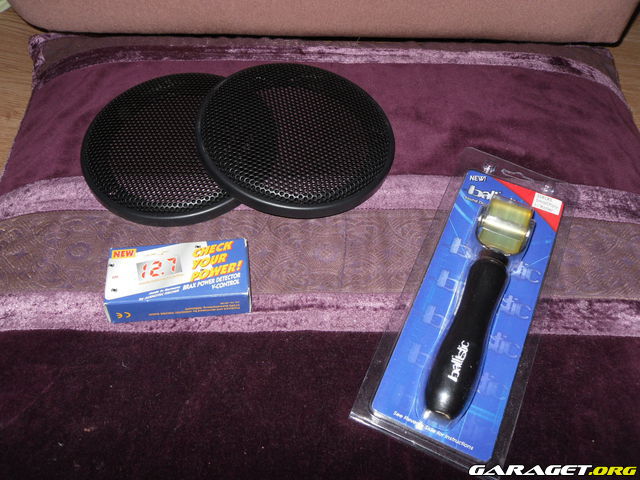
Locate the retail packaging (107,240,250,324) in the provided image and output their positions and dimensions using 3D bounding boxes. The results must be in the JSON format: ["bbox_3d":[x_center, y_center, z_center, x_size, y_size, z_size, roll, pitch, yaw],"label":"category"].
[{"bbox_3d":[-0.098,0.029,0.457,0.096,0.023,0.049,-4,50,-5],"label":"retail packaging"}]

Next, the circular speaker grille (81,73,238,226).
[{"bbox_3d":[-0.119,-0.085,0.549,0.168,0.019,0.168,0,55,0],"label":"circular speaker grille"}]

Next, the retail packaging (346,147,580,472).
[{"bbox_3d":[0.119,0.021,0.467,0.099,0.038,0.275,20,53,12],"label":"retail packaging"}]

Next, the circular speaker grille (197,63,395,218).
[{"bbox_3d":[-0.018,-0.092,0.546,0.168,0.019,0.168,5,55,-7],"label":"circular speaker grille"}]

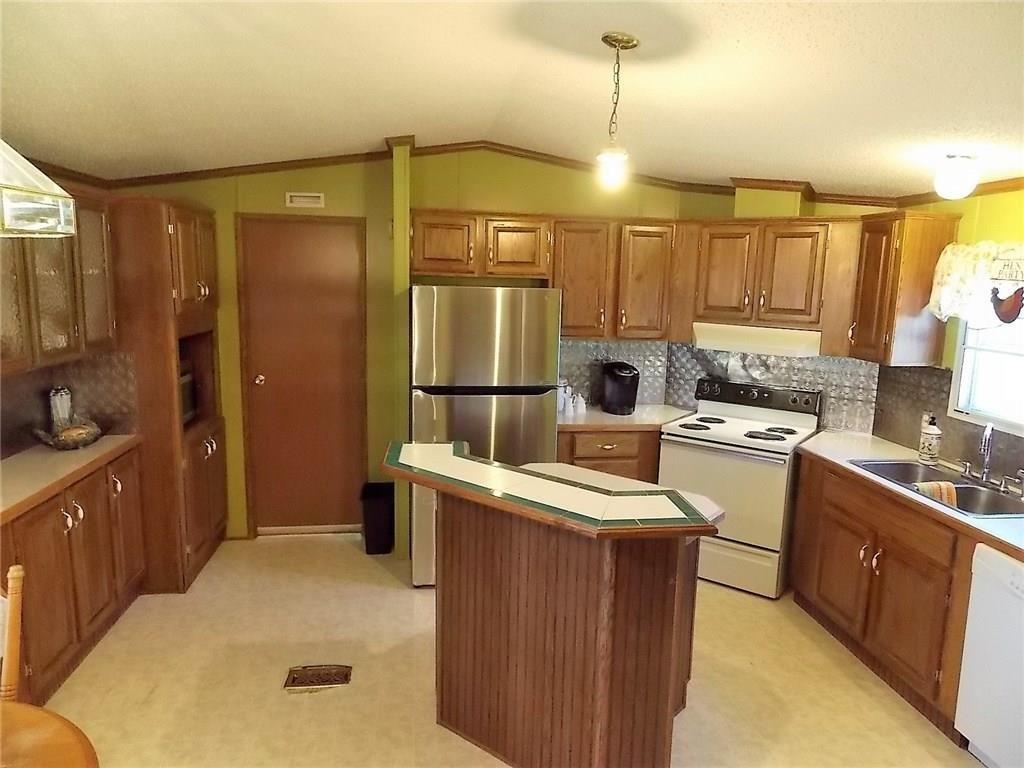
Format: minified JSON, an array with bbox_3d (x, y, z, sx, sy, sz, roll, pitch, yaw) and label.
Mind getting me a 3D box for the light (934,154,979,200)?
[{"bbox_3d":[1.986,-0.904,3.049,0.165,0.185,0.165,0,8,-6],"label":"light"}]

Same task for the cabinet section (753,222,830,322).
[{"bbox_3d":[1.627,-0.639,3.960,0.359,0.561,0.022,8,11,38],"label":"cabinet section"}]

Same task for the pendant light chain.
[{"bbox_3d":[0.374,-1.044,2.459,0.040,0.344,0.040,0,8,-6],"label":"pendant light chain"}]

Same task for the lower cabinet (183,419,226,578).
[{"bbox_3d":[-2.114,0.625,4.088,0.500,0.800,0.760,0,10,-8],"label":"lower cabinet"}]

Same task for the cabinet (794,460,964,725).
[{"bbox_3d":[1.952,0.891,3.242,0.590,0.850,1.220,0,8,-6],"label":"cabinet"}]

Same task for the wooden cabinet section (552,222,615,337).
[{"bbox_3d":[0.450,-0.650,4.283,0.370,0.725,0.040,0,10,-8],"label":"wooden cabinet section"}]

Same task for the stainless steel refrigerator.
[{"bbox_3d":[-0.201,0.274,4.250,0.816,1.730,0.840,0,8,-6],"label":"stainless steel refrigerator"}]

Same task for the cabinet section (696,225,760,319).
[{"bbox_3d":[1.318,-0.689,4.205,0.370,0.578,0.022,8,11,38],"label":"cabinet section"}]

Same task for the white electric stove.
[{"bbox_3d":[1.405,0.598,4.277,0.760,1.138,0.680,8,12,35],"label":"white electric stove"}]

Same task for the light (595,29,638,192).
[{"bbox_3d":[0.353,-0.912,2.292,0.130,0.490,0.130,0,10,-8],"label":"light"}]

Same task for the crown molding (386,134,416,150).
[{"bbox_3d":[-0.637,-1.363,3.874,0.172,0.085,0.120,0,10,-8],"label":"crown molding"}]

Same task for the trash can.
[{"bbox_3d":[-0.886,0.866,4.508,0.225,0.455,0.270,0,8,-6],"label":"trash can"}]

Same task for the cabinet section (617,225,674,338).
[{"bbox_3d":[0.866,-0.651,4.400,0.336,0.722,0.022,0,8,-6],"label":"cabinet section"}]

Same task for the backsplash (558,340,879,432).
[{"bbox_3d":[1.266,-0.045,4.564,2.063,0.490,0.381,4,10,17],"label":"backsplash"}]

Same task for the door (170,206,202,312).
[{"bbox_3d":[-1.792,-0.672,3.719,0.025,0.545,0.375,0,9,-7],"label":"door"}]

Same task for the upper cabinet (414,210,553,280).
[{"bbox_3d":[-0.198,-0.868,4.319,0.870,0.395,0.340,0,10,-8],"label":"upper cabinet"}]

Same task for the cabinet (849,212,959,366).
[{"bbox_3d":[2.065,-0.494,3.602,0.315,0.765,0.335,0,8,-6],"label":"cabinet"}]

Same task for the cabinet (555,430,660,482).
[{"bbox_3d":[0.529,0.661,4.544,0.690,0.880,0.620,0,10,-8],"label":"cabinet"}]

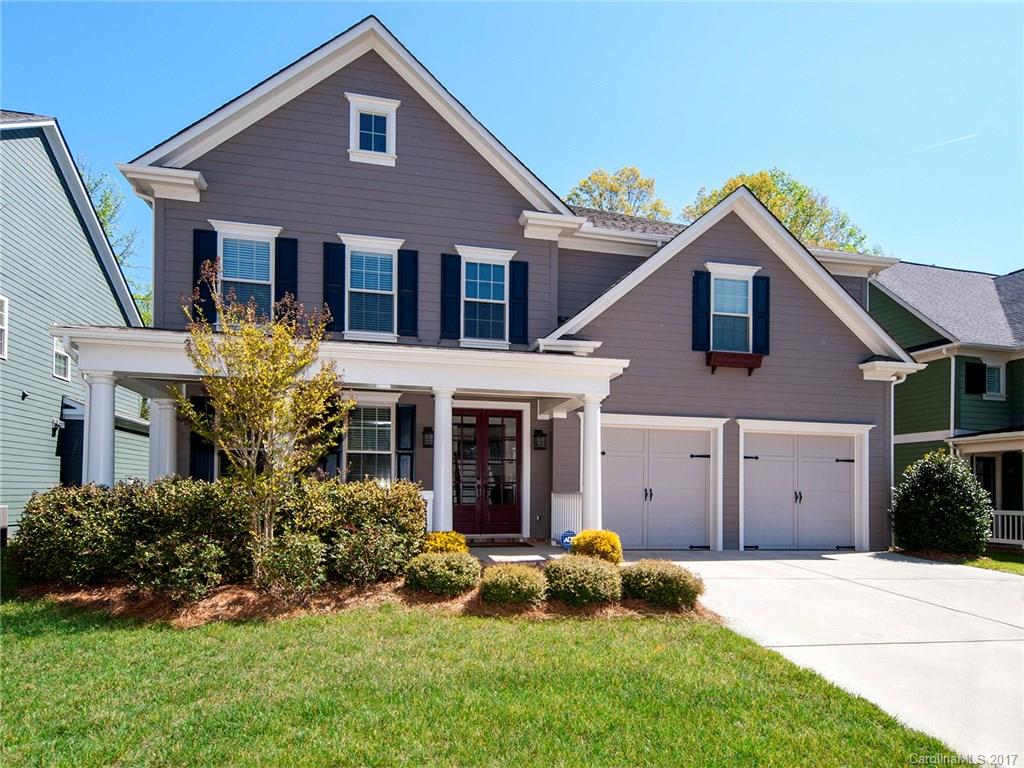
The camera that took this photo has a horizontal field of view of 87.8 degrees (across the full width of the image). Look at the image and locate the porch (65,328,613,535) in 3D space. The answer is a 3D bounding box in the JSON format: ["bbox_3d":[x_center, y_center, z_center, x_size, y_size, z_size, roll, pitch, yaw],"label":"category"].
[{"bbox_3d":[-2.150,0.950,8.400,7.350,3.000,2.500,2,-6,-12],"label":"porch"}]

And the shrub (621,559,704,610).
[{"bbox_3d":[1.680,2.230,5.950,0.900,0.550,0.850,2,-6,-12],"label":"shrub"}]

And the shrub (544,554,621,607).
[{"bbox_3d":[0.843,2.348,6.400,0.900,0.550,0.850,1,-4,-11],"label":"shrub"}]

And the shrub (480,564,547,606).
[{"bbox_3d":[0.018,2.412,6.400,0.790,0.450,0.750,1,-4,-11],"label":"shrub"}]

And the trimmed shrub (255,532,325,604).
[{"bbox_3d":[-2.424,2.015,5.850,0.729,0.724,0.729,1,-4,-11],"label":"trimmed shrub"}]

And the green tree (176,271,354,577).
[{"bbox_3d":[-2.870,0.433,6.150,1.920,3.620,1.850,1,-4,-11],"label":"green tree"}]

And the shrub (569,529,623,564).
[{"bbox_3d":[1.118,2.222,7.150,0.710,0.540,0.680,1,-4,-11],"label":"shrub"}]

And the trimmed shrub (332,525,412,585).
[{"bbox_3d":[-1.616,1.978,6.200,0.899,0.629,0.899,1,-4,-11],"label":"trimmed shrub"}]

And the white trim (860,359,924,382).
[{"bbox_3d":[7.850,-0.260,11.000,1.500,0.450,0.500,2,-6,-12],"label":"white trim"}]

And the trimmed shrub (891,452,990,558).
[{"bbox_3d":[8.520,2.380,10.600,1.600,2.100,1.550,2,-6,-12],"label":"trimmed shrub"}]

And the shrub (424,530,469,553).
[{"bbox_3d":[-0.880,2.150,7.100,0.640,0.470,0.600,2,-6,-12],"label":"shrub"}]

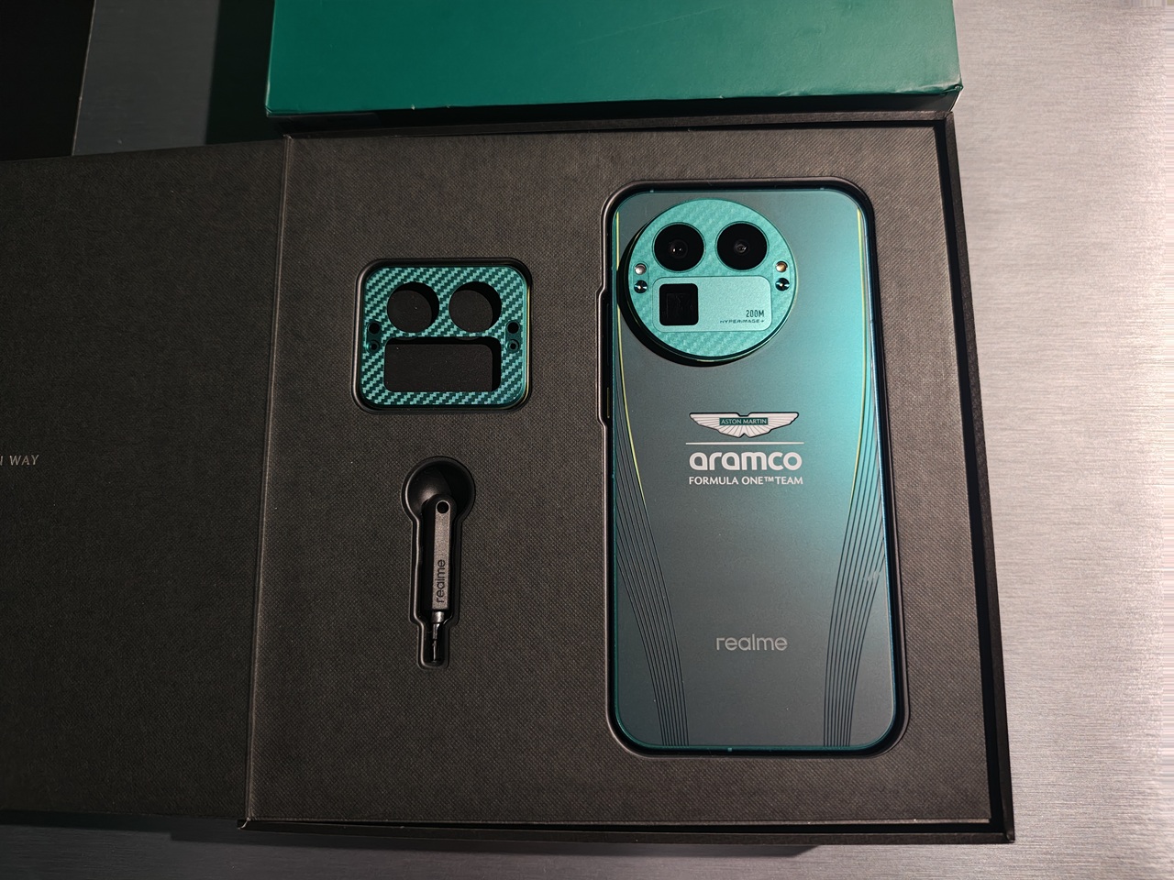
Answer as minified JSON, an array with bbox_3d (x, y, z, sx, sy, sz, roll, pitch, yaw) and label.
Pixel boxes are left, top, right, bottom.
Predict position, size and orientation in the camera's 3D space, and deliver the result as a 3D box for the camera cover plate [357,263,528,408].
[{"bbox_3d":[-0.042,-0.030,0.233,0.049,0.004,0.043,0,81,1],"label":"camera cover plate"}]

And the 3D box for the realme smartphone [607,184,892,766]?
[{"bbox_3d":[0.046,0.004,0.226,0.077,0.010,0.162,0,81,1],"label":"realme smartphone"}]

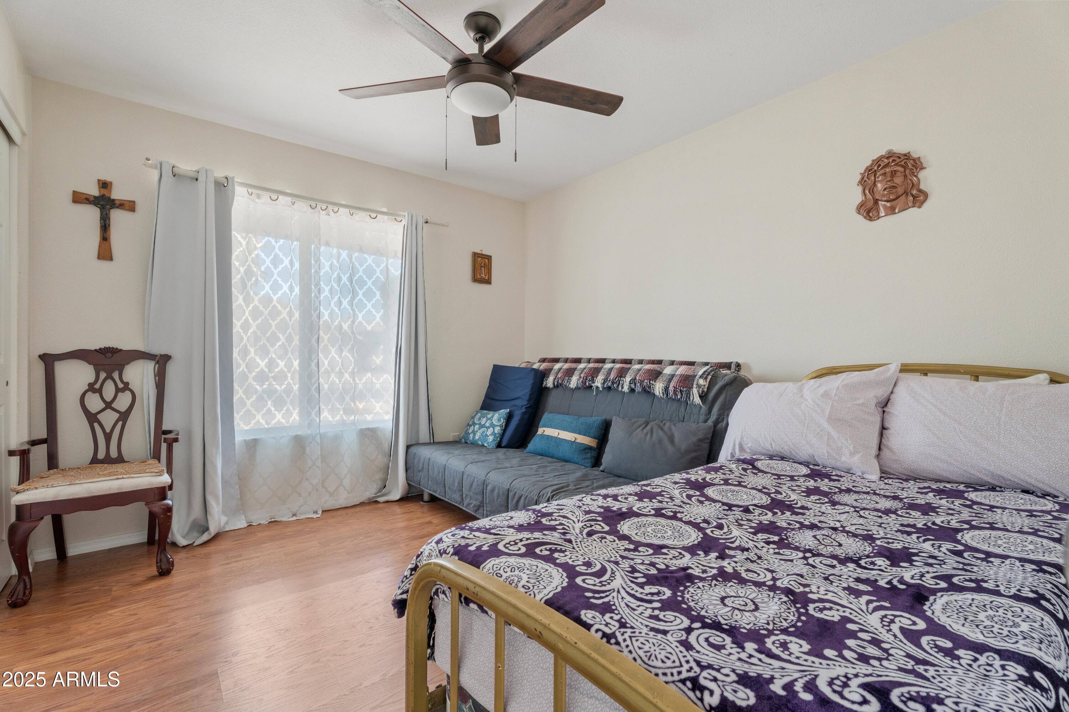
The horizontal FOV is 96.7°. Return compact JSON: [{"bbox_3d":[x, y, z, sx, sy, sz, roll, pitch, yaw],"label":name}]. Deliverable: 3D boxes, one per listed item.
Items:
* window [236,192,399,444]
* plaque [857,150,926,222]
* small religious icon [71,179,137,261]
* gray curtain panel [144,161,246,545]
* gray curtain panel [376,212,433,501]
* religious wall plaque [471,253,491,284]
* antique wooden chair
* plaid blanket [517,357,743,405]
[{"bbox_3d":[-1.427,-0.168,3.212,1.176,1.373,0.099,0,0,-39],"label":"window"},{"bbox_3d":[1.586,-0.764,2.127,0.059,0.282,0.252,0,0,-39],"label":"plaque"},{"bbox_3d":[-2.260,-0.715,2.502,0.247,0.420,0.044,0,0,-39],"label":"small religious icon"},{"bbox_3d":[-1.891,-0.014,2.675,0.435,2.085,0.178,0,0,-39],"label":"gray curtain panel"},{"bbox_3d":[-0.944,-0.002,3.460,0.385,2.075,0.158,0,0,-39],"label":"gray curtain panel"},{"bbox_3d":[-0.441,-0.737,3.969,0.178,0.242,0.030,0,0,-39],"label":"religious wall plaque"},{"bbox_3d":[-2.081,0.493,2.296,0.568,1.067,0.573,0,0,-39],"label":"antique wooden chair"},{"bbox_3d":[0.479,0.138,3.240,0.296,0.227,1.828,0,0,-39],"label":"plaid blanket"}]

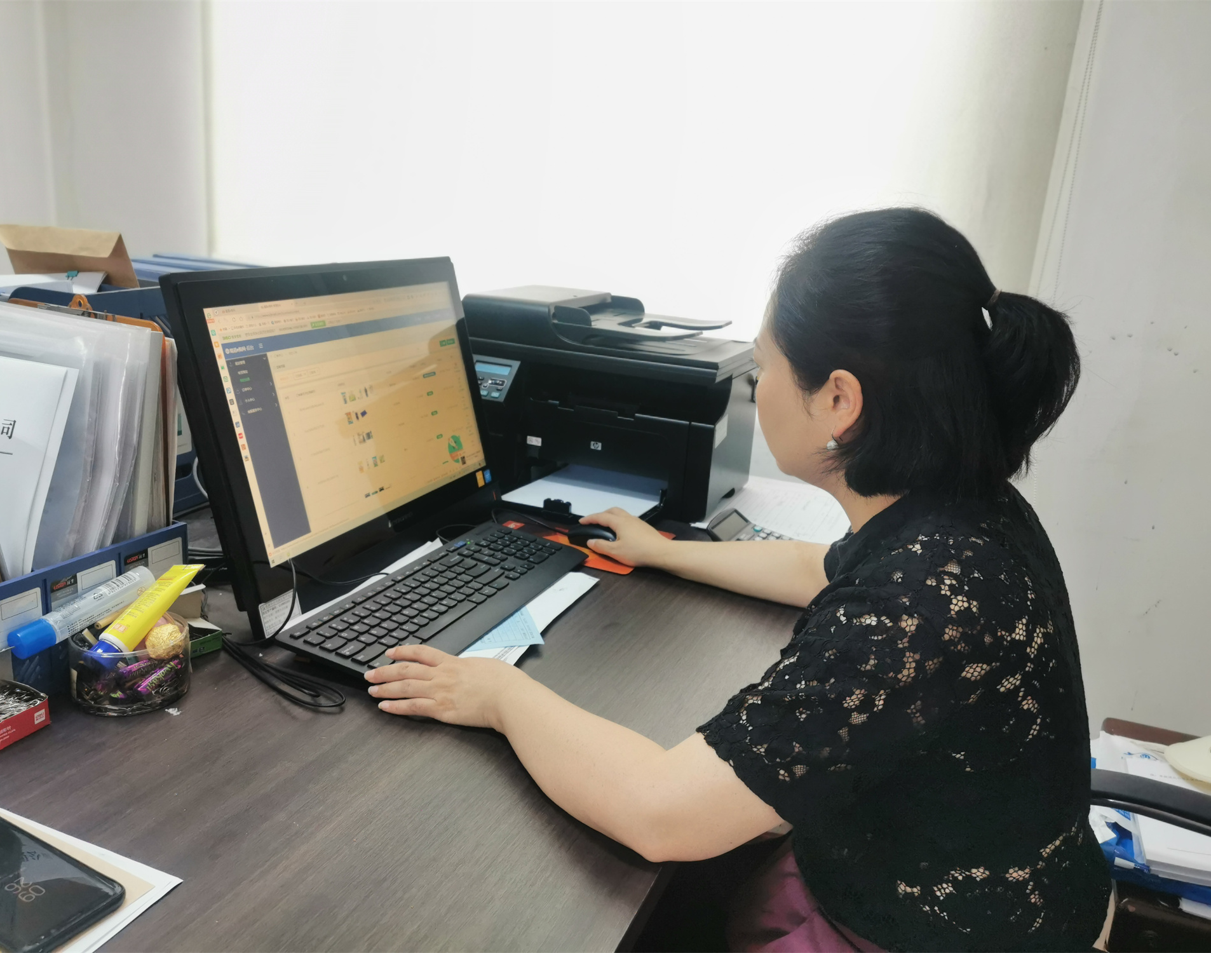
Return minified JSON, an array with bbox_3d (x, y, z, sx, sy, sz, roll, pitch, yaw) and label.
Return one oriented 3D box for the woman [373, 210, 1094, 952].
[{"bbox_3d":[0.142,0.344,1.037,0.680,1.220,0.600,10,17,21],"label":"woman"}]

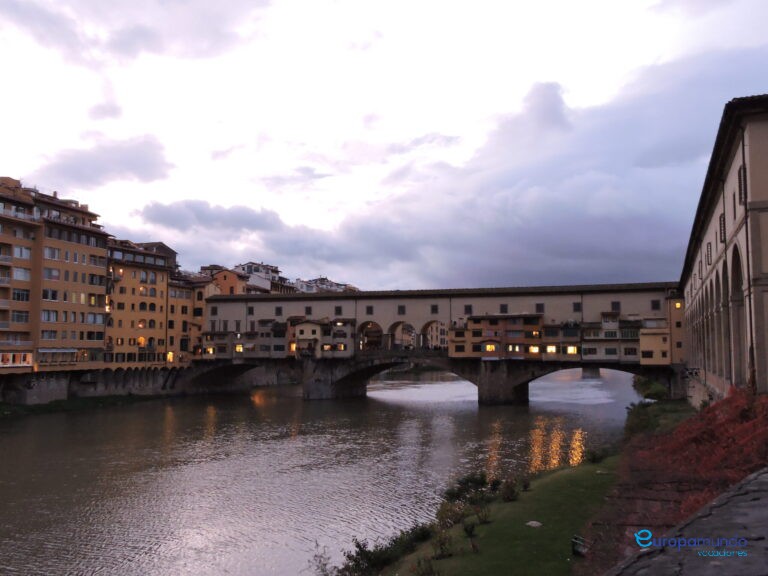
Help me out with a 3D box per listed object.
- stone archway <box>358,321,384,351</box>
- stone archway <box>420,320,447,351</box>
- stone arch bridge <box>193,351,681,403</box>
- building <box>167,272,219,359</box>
[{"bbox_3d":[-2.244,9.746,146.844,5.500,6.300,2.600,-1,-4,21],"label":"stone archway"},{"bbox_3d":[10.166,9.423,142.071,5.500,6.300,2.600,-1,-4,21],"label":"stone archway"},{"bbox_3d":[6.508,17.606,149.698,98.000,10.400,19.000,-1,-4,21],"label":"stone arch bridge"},{"bbox_3d":[-44.950,7.415,158.992,11.000,20.000,12.500,-1,-4,21],"label":"building"}]

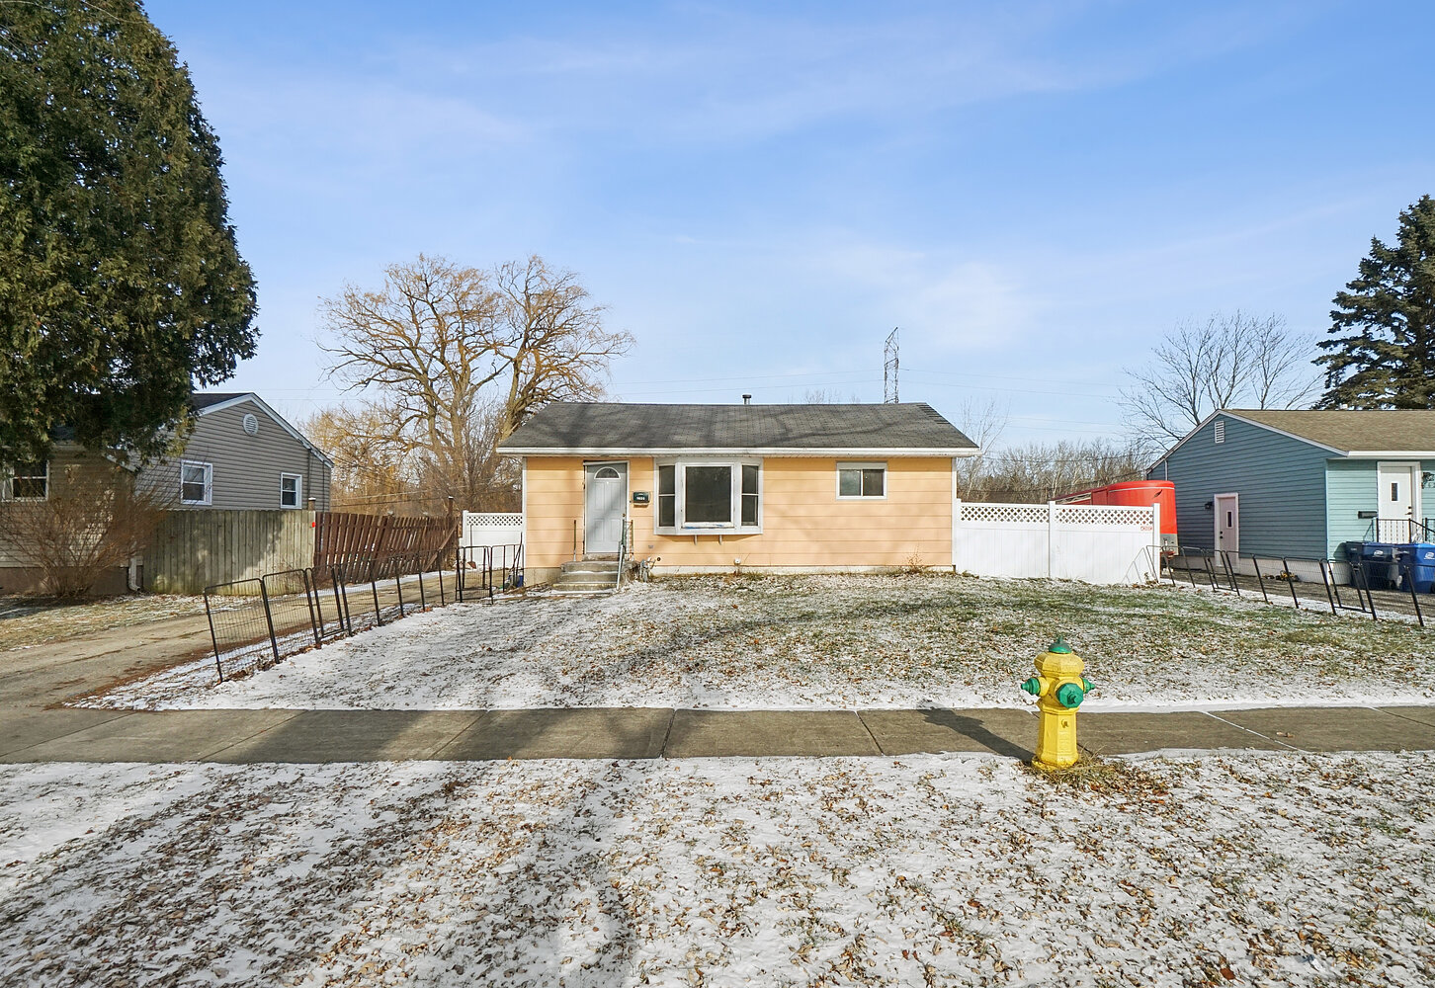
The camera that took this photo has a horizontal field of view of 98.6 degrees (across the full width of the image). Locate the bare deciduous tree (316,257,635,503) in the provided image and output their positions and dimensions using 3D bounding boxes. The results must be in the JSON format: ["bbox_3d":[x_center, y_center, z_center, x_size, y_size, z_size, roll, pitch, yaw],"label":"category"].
[{"bbox_3d":[-12.600,-4.800,32.000,16.000,15.000,14.000,0,-2,0],"label":"bare deciduous tree"}]

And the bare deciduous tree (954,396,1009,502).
[{"bbox_3d":[15.400,-1.200,36.000,3.400,8.900,3.300,0,-2,0],"label":"bare deciduous tree"}]

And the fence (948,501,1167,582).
[{"bbox_3d":[7.860,1.100,14.300,4.800,1.900,0.130,0,-2,0],"label":"fence"}]

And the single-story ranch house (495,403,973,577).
[{"bbox_3d":[0.600,-0.250,17.600,10.600,4.650,8.200,0,-2,1],"label":"single-story ranch house"}]

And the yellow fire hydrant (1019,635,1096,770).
[{"bbox_3d":[2.230,1.360,4.030,0.450,0.860,0.360,0,-2,7],"label":"yellow fire hydrant"}]

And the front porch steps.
[{"bbox_3d":[-2.660,1.750,13.250,1.350,0.580,1.400,0,-2,0],"label":"front porch steps"}]

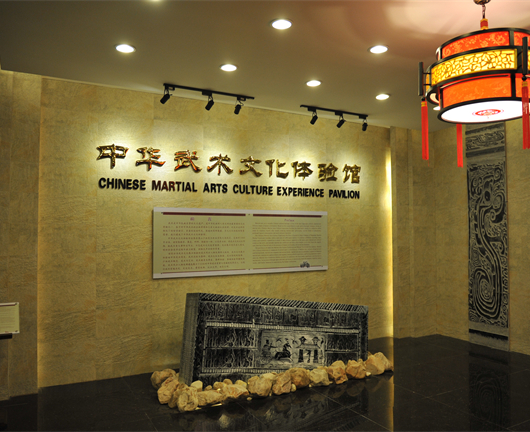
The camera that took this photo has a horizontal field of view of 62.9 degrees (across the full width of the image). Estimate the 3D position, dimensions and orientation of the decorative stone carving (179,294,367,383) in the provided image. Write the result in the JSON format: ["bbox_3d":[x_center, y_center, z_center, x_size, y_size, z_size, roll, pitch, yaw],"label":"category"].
[{"bbox_3d":[0.179,1.357,4.669,2.067,0.874,0.387,10,-15,-26],"label":"decorative stone carving"}]

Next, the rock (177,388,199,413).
[{"bbox_3d":[-0.666,1.586,3.721,0.185,0.195,0.190,0,-2,-10],"label":"rock"}]

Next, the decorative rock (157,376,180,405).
[{"bbox_3d":[-0.875,1.583,3.927,0.215,0.215,0.220,0,-2,-12],"label":"decorative rock"}]

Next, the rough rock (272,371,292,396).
[{"bbox_3d":[0.168,1.595,4.147,0.185,0.205,0.180,0,-2,2],"label":"rough rock"}]

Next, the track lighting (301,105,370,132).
[{"bbox_3d":[0.894,-1.248,5.590,1.070,0.186,0.150,1,-2,-27],"label":"track lighting"}]

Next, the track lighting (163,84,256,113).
[{"bbox_3d":[-0.619,-1.274,4.811,1.075,0.186,0.150,1,-2,-27],"label":"track lighting"}]

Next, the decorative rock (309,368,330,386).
[{"bbox_3d":[0.547,1.622,4.347,0.215,0.165,0.180,0,-2,7],"label":"decorative rock"}]

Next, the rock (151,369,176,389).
[{"bbox_3d":[-1.007,1.613,4.296,0.250,0.180,0.210,0,-2,-13],"label":"rock"}]

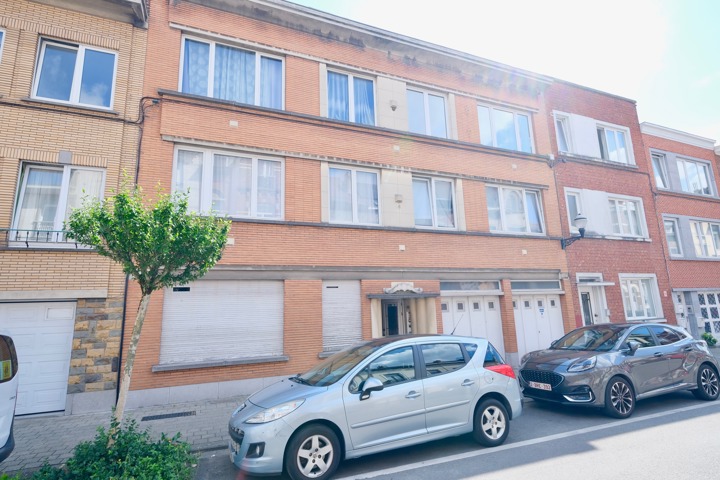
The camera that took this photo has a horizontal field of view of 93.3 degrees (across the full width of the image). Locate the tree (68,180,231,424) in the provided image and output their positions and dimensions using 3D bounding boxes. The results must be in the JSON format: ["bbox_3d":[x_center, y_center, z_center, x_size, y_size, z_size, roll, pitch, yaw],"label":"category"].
[{"bbox_3d":[-3.243,1.015,5.174,2.200,3.850,2.100,2,-11,-21],"label":"tree"}]

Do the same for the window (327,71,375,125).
[{"bbox_3d":[-0.210,-3.901,9.411,1.453,1.509,0.120,3,-10,-21],"label":"window"}]

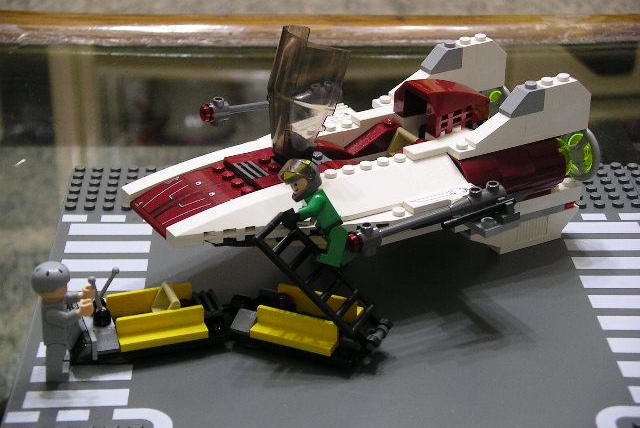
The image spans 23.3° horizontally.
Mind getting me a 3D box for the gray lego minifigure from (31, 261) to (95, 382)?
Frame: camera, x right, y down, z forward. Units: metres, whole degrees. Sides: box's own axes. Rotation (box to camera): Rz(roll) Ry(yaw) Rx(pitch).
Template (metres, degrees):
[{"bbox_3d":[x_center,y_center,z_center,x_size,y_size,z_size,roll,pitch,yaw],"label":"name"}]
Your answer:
[{"bbox_3d":[-0.087,0.036,0.535,0.021,0.042,0.022,0,27,-2],"label":"gray lego minifigure"}]

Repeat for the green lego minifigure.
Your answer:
[{"bbox_3d":[-0.001,-0.001,0.562,0.025,0.042,0.022,-14,28,-6],"label":"green lego minifigure"}]

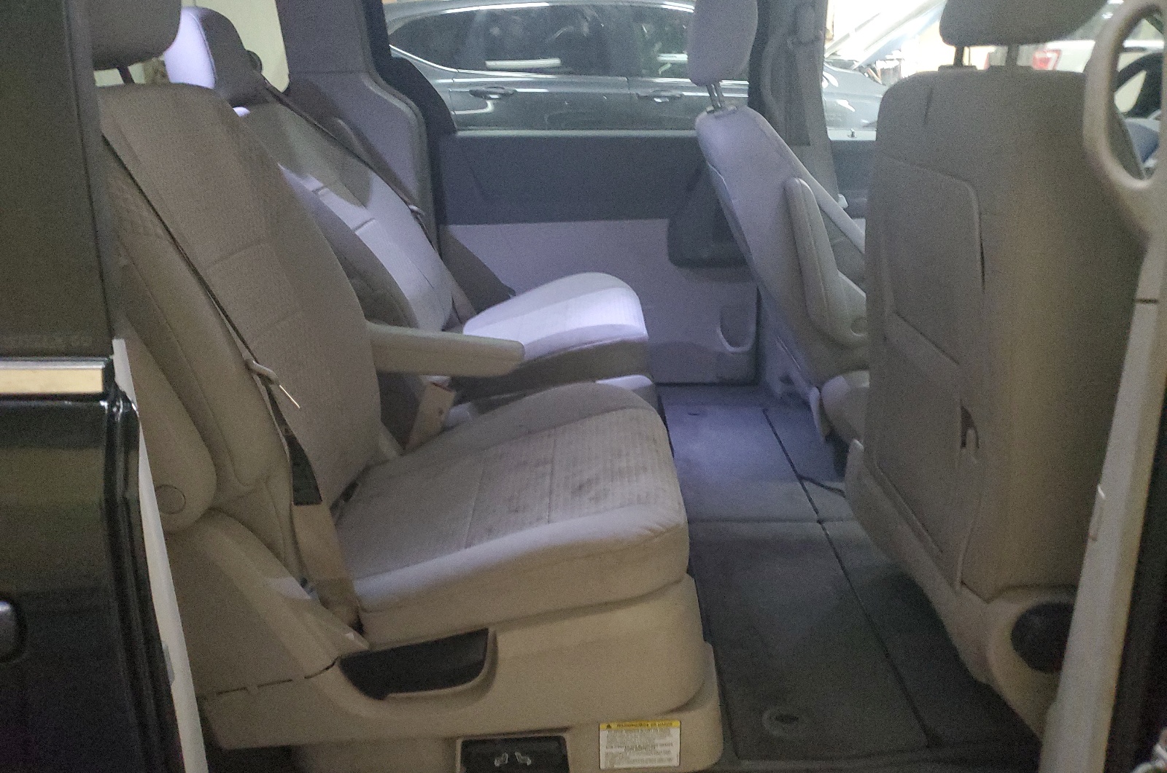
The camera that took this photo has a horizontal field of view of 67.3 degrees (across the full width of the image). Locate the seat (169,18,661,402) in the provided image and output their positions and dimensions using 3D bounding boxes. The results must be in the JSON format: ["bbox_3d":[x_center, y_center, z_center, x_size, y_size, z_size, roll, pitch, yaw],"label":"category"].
[{"bbox_3d":[-0.380,-0.349,2.137,1.120,1.060,0.550,0,21,0],"label":"seat"}]

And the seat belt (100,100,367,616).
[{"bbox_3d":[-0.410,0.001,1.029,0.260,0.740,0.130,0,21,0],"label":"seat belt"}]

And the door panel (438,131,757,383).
[{"bbox_3d":[0.060,-0.358,2.594,0.950,0.770,0.110,0,21,0],"label":"door panel"}]

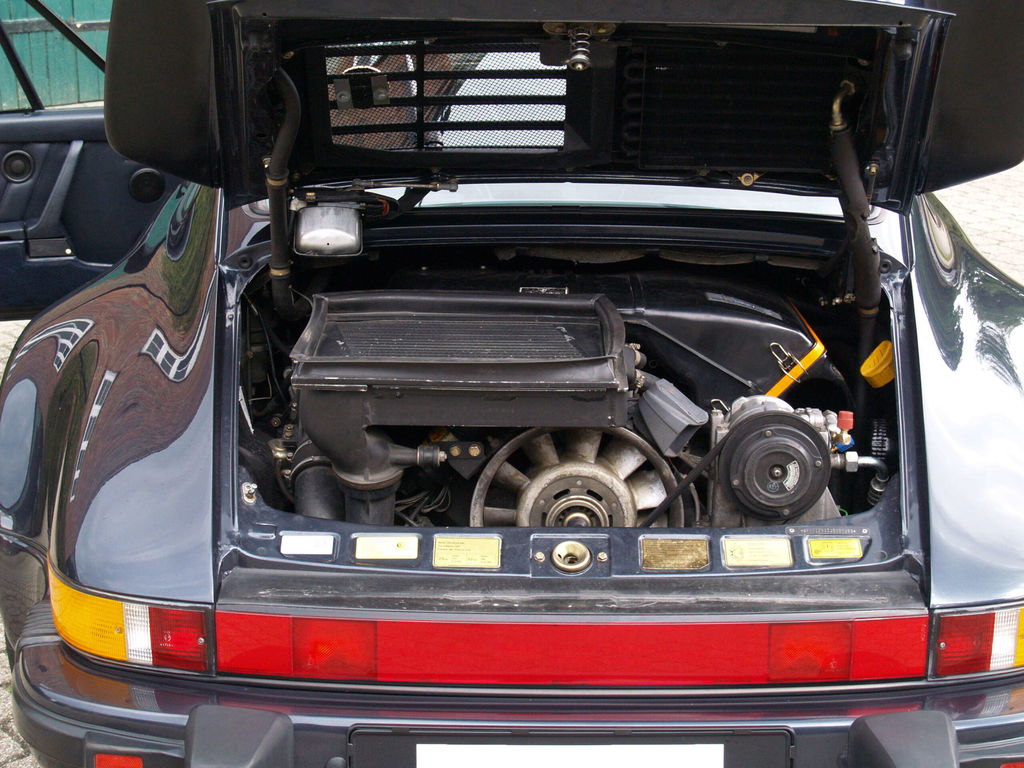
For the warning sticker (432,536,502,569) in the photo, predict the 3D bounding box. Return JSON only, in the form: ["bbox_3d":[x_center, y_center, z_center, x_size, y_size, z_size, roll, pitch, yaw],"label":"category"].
[{"bbox_3d":[-0.057,0.215,2.492,0.087,0.004,0.045,0,51,1],"label":"warning sticker"}]

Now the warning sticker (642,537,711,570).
[{"bbox_3d":[0.209,0.216,2.485,0.084,0.004,0.043,0,51,1],"label":"warning sticker"}]

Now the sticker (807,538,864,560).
[{"bbox_3d":[0.413,0.210,2.490,0.072,0.004,0.031,0,51,1],"label":"sticker"}]

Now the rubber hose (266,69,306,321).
[{"bbox_3d":[-0.317,-0.255,2.720,0.052,0.435,0.060,4,41,0],"label":"rubber hose"}]

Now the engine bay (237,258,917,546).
[{"bbox_3d":[0.082,0.052,2.793,0.950,0.400,0.620,0,16,1],"label":"engine bay"}]

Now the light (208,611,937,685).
[{"bbox_3d":[0.075,0.319,2.444,0.888,0.083,0.070,0,16,1],"label":"light"}]

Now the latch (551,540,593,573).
[{"bbox_3d":[0.076,0.223,2.494,0.052,0.035,0.052,0,51,1],"label":"latch"}]

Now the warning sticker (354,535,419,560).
[{"bbox_3d":[-0.161,0.209,2.502,0.081,0.004,0.037,0,51,1],"label":"warning sticker"}]

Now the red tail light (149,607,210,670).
[{"bbox_3d":[-0.419,0.318,2.474,0.077,0.083,0.050,4,16,13],"label":"red tail light"}]

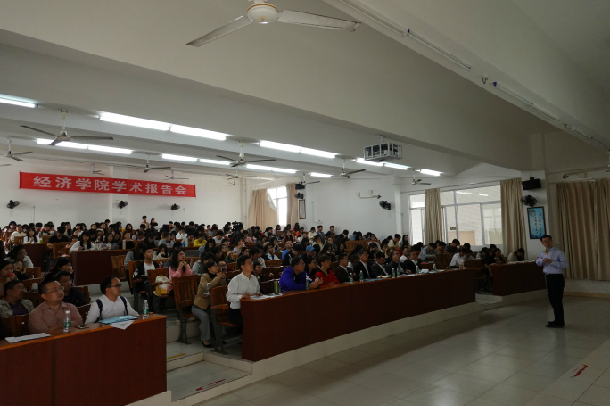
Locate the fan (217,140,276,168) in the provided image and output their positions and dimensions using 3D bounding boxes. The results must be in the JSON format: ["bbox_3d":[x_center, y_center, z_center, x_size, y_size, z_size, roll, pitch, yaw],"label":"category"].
[{"bbox_3d":[-1.403,-1.051,8.558,1.280,0.540,1.250,3,-8,-43],"label":"fan"}]

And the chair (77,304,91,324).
[{"bbox_3d":[-2.111,1.530,4.387,0.630,0.880,0.550,-6,-7,35],"label":"chair"}]

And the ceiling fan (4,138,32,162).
[{"bbox_3d":[-7.389,-1.368,10.208,1.380,0.520,1.380,-2,-5,0],"label":"ceiling fan"}]

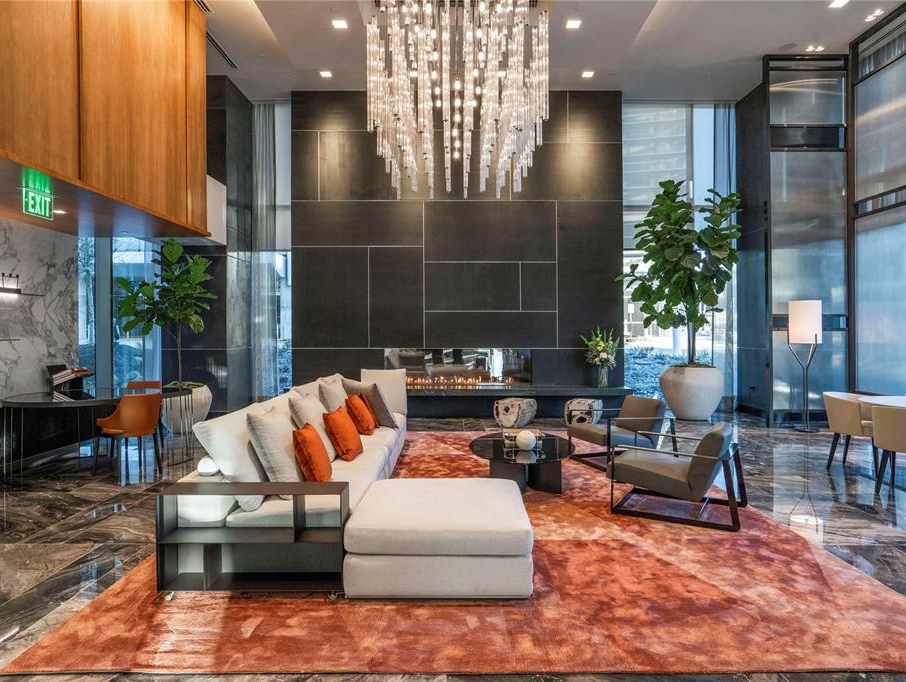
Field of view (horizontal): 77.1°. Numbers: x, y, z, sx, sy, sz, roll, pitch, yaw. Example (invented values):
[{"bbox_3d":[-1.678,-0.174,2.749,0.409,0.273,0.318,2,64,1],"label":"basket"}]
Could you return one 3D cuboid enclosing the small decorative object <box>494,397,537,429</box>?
[{"bbox_3d":[0.945,1.080,8.620,0.620,0.420,0.500,0,0,14],"label":"small decorative object"}]

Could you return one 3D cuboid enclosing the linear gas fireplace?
[{"bbox_3d":[0.078,0.485,9.850,2.550,0.700,0.350,0,1,0],"label":"linear gas fireplace"}]

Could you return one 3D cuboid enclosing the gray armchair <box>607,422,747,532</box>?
[{"bbox_3d":[1.750,0.950,4.410,0.900,0.710,0.750,0,0,31],"label":"gray armchair"}]

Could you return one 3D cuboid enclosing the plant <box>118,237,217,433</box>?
[{"bbox_3d":[-3.980,-0.063,7.900,1.320,2.620,1.150,0,1,0],"label":"plant"}]

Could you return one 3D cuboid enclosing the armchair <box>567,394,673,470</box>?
[{"bbox_3d":[1.805,0.960,6.122,0.860,0.690,0.750,0,1,-19],"label":"armchair"}]

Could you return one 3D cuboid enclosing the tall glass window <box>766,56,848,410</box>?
[{"bbox_3d":[5.262,-1.469,8.479,1.261,5.461,0.129,0,1,0],"label":"tall glass window"}]

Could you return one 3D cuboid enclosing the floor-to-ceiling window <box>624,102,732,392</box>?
[{"bbox_3d":[4.005,-1.607,10.100,2.000,5.250,0.150,0,1,0],"label":"floor-to-ceiling window"}]

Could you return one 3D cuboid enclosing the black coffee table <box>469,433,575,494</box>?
[{"bbox_3d":[0.645,1.135,5.280,0.980,0.330,1.460,0,0,0],"label":"black coffee table"}]

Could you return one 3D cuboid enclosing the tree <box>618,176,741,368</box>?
[{"bbox_3d":[3.664,-1.108,9.200,1.840,2.930,1.600,0,1,0],"label":"tree"}]

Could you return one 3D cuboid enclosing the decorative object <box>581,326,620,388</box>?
[{"bbox_3d":[2.412,0.270,9.300,0.600,1.000,0.520,0,1,0],"label":"decorative object"}]

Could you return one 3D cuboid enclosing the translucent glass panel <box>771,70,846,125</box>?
[{"bbox_3d":[5.230,-3.600,8.420,1.130,0.810,0.060,0,0,0],"label":"translucent glass panel"}]

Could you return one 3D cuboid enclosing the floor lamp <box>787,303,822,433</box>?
[{"bbox_3d":[4.980,0.350,8.040,0.420,1.830,0.420,0,0,0],"label":"floor lamp"}]

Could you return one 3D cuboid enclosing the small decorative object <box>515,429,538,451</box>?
[{"bbox_3d":[0.653,0.884,5.050,0.180,0.180,0.180,0,0,0],"label":"small decorative object"}]

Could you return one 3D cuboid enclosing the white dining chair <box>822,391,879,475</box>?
[{"bbox_3d":[4.020,0.900,5.620,0.560,0.770,0.560,-1,0,-37],"label":"white dining chair"}]

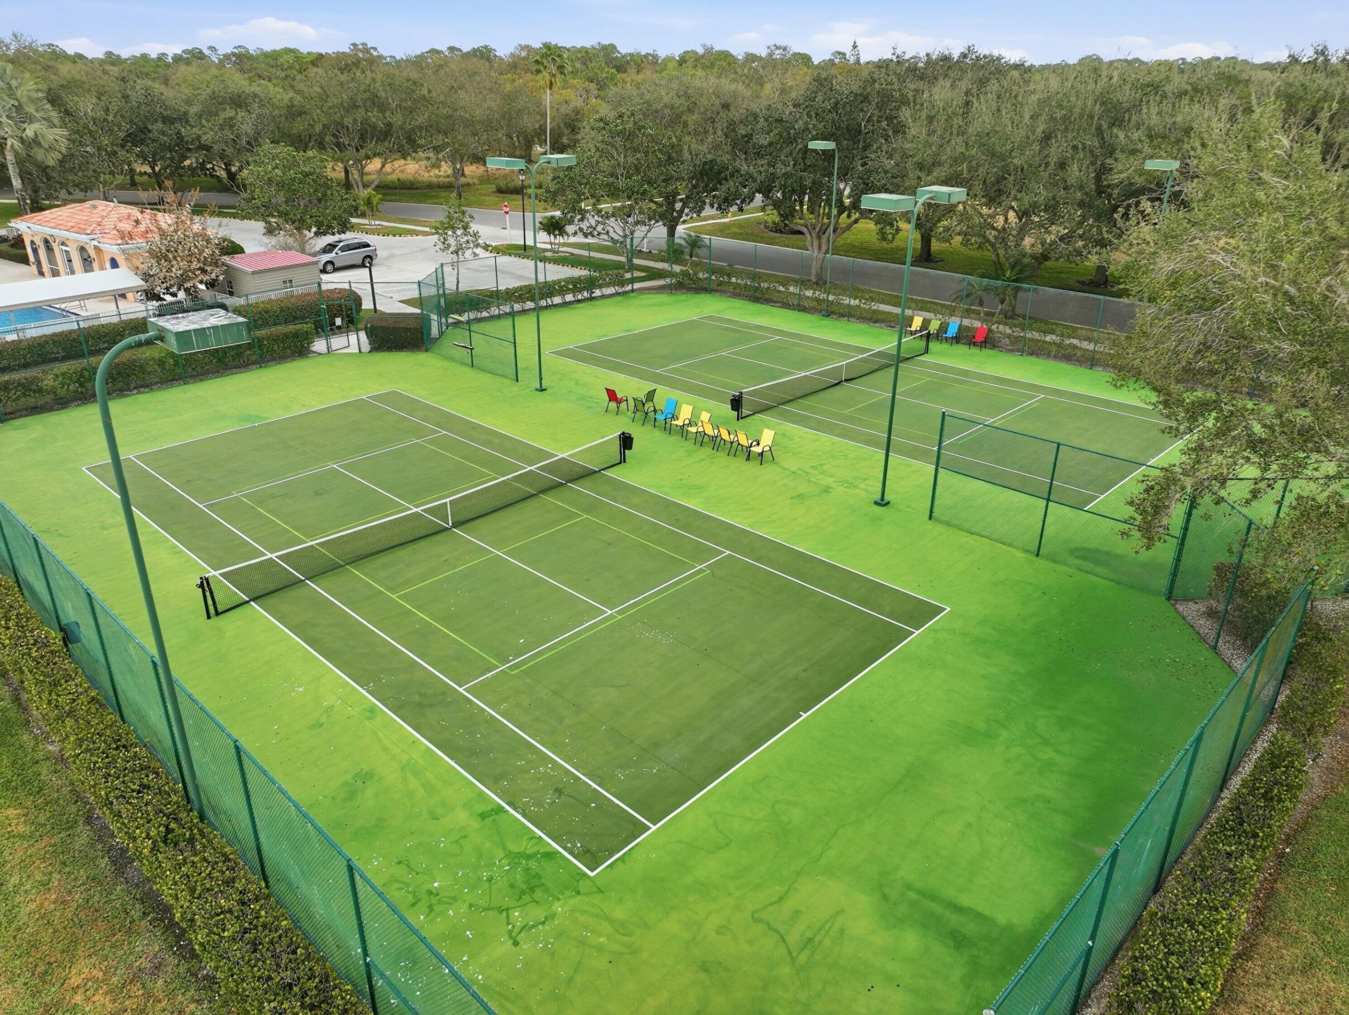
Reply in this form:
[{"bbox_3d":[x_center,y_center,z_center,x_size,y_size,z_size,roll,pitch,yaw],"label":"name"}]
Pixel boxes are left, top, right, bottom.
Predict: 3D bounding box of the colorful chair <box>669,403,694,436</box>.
[{"bbox_3d":[0.288,-2.963,32.112,0.580,0.920,0.710,18,30,34],"label":"colorful chair"}]

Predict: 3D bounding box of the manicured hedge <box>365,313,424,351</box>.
[{"bbox_3d":[-12.397,-7.973,42.629,2.500,1.120,1.900,0,25,0],"label":"manicured hedge"}]

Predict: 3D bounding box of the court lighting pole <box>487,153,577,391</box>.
[{"bbox_3d":[-5.149,-8.487,34.818,1.300,8.500,3.100,22,32,39],"label":"court lighting pole"}]

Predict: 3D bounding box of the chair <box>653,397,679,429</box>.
[{"bbox_3d":[-0.279,-3.245,32.462,0.570,0.950,0.720,20,31,36],"label":"chair"}]

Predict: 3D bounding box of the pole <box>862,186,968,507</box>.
[{"bbox_3d":[5.980,-3.962,24.991,1.150,8.500,3.100,22,32,39],"label":"pole"}]

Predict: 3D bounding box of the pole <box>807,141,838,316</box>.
[{"bbox_3d":[7.234,-13.391,45.749,1.000,8.380,1.900,22,33,39],"label":"pole"}]

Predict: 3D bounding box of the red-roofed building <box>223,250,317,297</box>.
[{"bbox_3d":[-21.477,-11.838,49.213,4.939,2.661,3.668,20,31,36],"label":"red-roofed building"}]

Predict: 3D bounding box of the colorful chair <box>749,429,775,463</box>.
[{"bbox_3d":[2.790,-1.936,29.618,0.570,0.950,0.720,22,32,39],"label":"colorful chair"}]

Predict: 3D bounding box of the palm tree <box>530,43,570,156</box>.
[{"bbox_3d":[-14.466,-45.269,107.976,4.500,14.445,4.500,-3,25,-7],"label":"palm tree"}]

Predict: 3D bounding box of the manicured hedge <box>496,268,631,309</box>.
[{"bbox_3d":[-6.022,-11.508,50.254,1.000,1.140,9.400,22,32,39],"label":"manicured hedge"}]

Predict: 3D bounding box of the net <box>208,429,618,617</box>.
[{"bbox_3d":[-6.071,0.061,25.393,0.130,1.080,13.150,22,33,39],"label":"net"}]

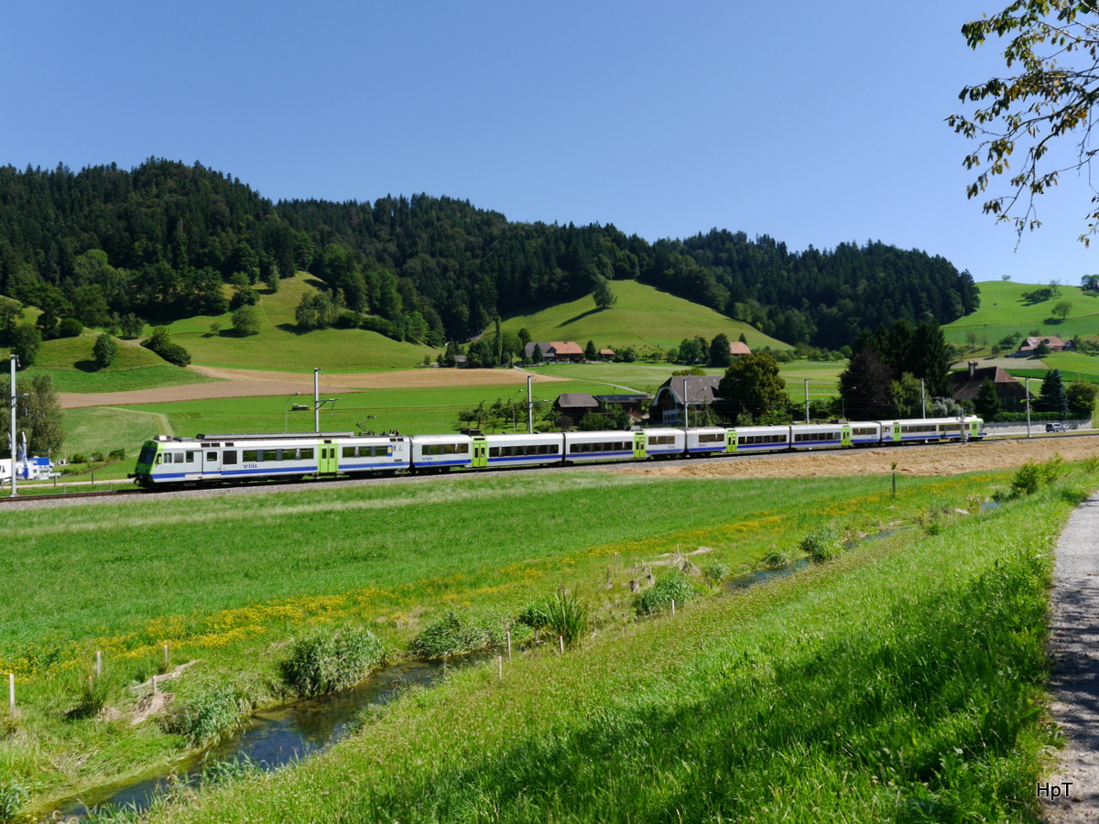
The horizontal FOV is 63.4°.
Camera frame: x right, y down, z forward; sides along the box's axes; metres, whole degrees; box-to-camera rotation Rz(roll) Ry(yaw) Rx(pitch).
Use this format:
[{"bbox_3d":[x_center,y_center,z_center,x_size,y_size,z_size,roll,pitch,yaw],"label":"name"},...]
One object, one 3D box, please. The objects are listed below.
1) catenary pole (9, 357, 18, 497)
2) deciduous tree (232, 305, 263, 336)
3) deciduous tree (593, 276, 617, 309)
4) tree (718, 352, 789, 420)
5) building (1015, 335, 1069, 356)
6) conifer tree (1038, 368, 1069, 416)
[{"bbox_3d":[-38.152,0.978,63.300,0.420,10.150,0.420,-5,-4,40],"label":"catenary pole"},{"bbox_3d":[-151.527,-46.077,445.000,15.000,15.400,15.000,-3,-3,0],"label":"deciduous tree"},{"bbox_3d":[38.023,-82.331,610.000,16.500,23.200,16.500,-3,-3,0],"label":"deciduous tree"},{"bbox_3d":[41.263,-4.914,180.000,13.800,14.400,13.800,-3,-3,0],"label":"tree"},{"bbox_3d":[268.584,-36.228,485.000,24.000,10.500,13.500,-2,-3,-7],"label":"building"},{"bbox_3d":[103.413,-3.750,182.000,6.000,10.400,6.000,-3,-3,0],"label":"conifer tree"}]

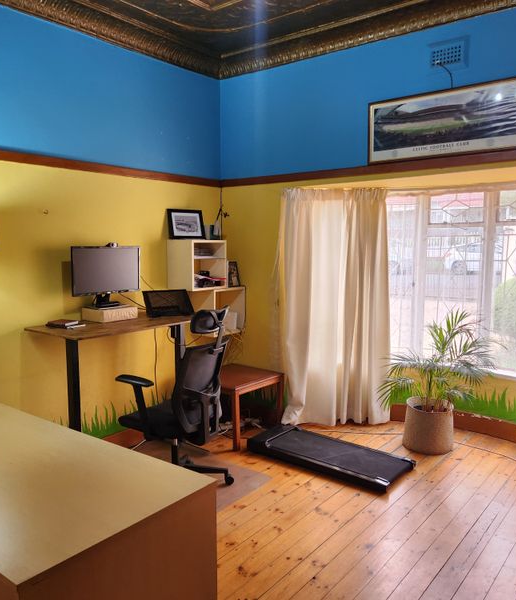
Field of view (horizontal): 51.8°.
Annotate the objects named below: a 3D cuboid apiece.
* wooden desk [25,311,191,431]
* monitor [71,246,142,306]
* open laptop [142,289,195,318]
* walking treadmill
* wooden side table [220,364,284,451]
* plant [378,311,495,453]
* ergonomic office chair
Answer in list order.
[{"bbox_3d":[-0.890,0.667,3.729,0.580,1.040,1.220,5,8,38],"label":"wooden desk"},{"bbox_3d":[-1.049,-0.170,3.705,0.190,0.420,0.560,5,8,38],"label":"monitor"},{"bbox_3d":[-0.697,0.010,4.095,0.355,0.190,0.290,-3,7,-25],"label":"open laptop"},{"bbox_3d":[0.517,1.119,3.913,1.150,0.100,0.500,5,8,38],"label":"walking treadmill"},{"bbox_3d":[-0.209,0.871,4.475,0.595,0.475,0.610,5,8,38],"label":"wooden side table"},{"bbox_3d":[1.359,0.600,4.018,0.860,1.110,0.840,5,8,38],"label":"plant"},{"bbox_3d":[-0.544,0.622,3.459,0.680,1.185,0.660,4,8,36],"label":"ergonomic office chair"}]

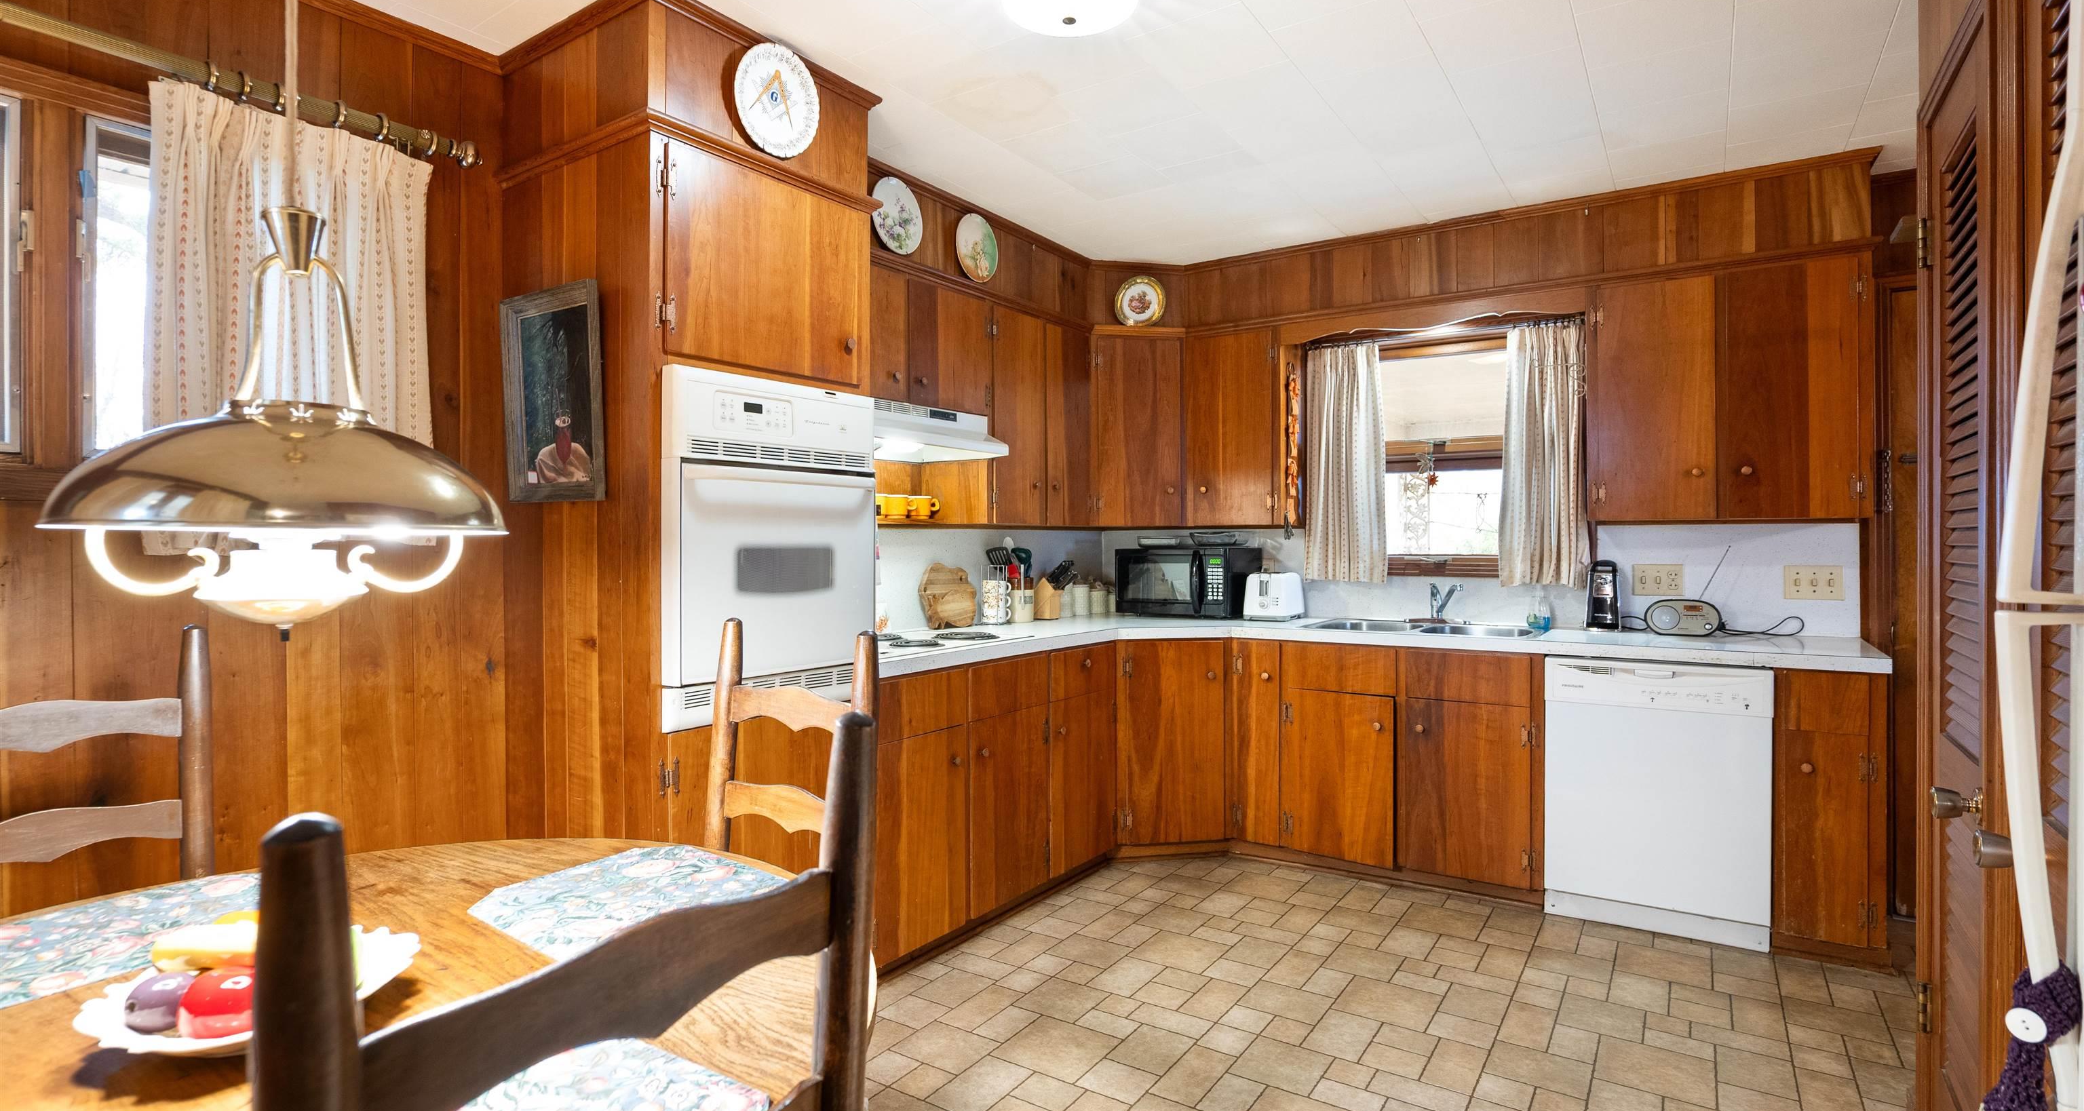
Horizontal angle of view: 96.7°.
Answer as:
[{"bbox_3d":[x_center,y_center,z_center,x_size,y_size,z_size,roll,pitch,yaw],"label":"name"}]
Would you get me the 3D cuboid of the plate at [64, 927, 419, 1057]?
[{"bbox_3d":[-0.831,0.470,0.980,0.283,0.045,0.283,0,1,34],"label":"plate"}]

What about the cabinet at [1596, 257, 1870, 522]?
[{"bbox_3d":[2.359,-0.532,3.223,0.760,0.830,0.320,0,1,34],"label":"cabinet"}]

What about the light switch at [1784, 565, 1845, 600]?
[{"bbox_3d":[2.678,0.096,3.220,0.163,0.115,0.010,0,0,33],"label":"light switch"}]

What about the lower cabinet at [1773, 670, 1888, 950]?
[{"bbox_3d":[2.477,0.750,2.977,0.265,0.810,0.590,0,0,33],"label":"lower cabinet"}]

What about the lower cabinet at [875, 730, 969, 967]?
[{"bbox_3d":[-0.576,0.834,2.868,0.580,0.630,0.400,0,0,34],"label":"lower cabinet"}]

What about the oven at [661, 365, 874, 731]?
[{"bbox_3d":[-0.842,-0.018,2.369,0.580,0.770,0.605,0,0,34],"label":"oven"}]

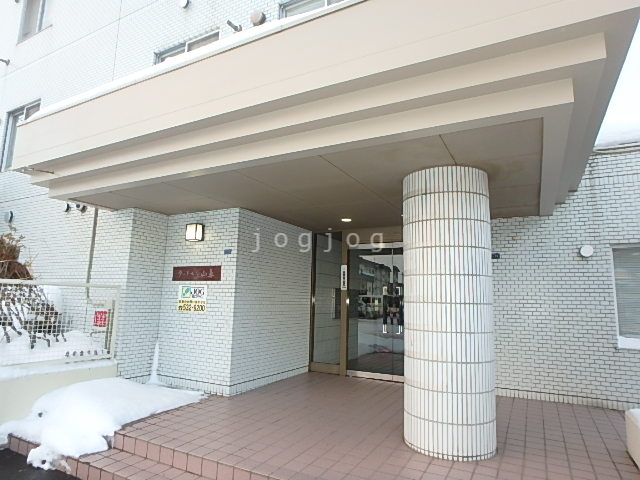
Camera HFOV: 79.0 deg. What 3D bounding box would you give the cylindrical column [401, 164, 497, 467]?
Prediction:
[{"bbox_3d":[1.155,0.595,3.550,0.770,2.370,0.770,-3,-10,28],"label":"cylindrical column"}]

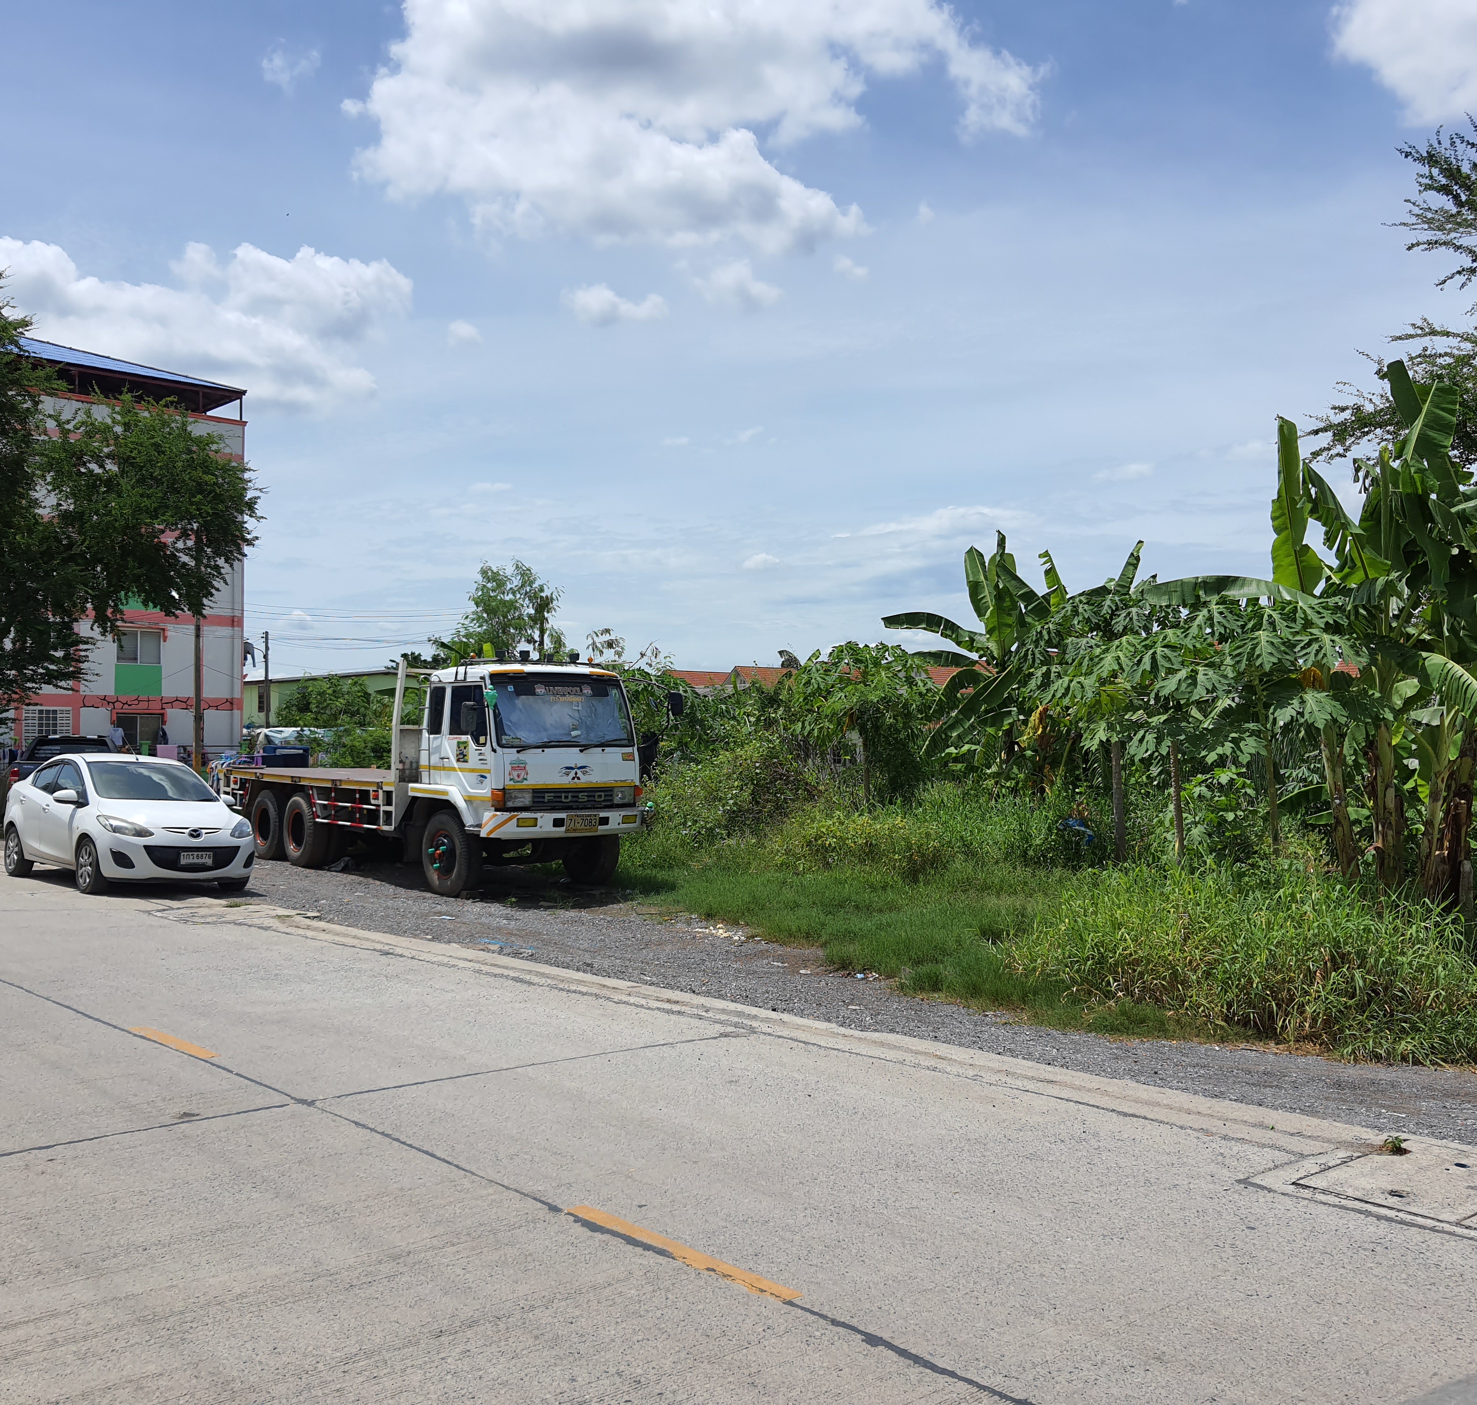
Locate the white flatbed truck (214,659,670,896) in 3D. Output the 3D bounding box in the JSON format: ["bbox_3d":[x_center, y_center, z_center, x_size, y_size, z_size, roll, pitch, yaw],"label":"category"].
[{"bbox_3d":[-4.534,0.908,19.558,2.450,2.820,8.850,1,-2,-38],"label":"white flatbed truck"}]

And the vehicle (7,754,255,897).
[{"bbox_3d":[-7.049,1.323,16.140,1.720,1.475,4.260,1,-3,-43],"label":"vehicle"}]

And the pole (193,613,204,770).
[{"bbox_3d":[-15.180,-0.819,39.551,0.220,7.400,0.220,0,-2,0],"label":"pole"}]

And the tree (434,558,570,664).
[{"bbox_3d":[-6.477,-0.480,39.038,4.200,6.900,4.000,0,-2,0],"label":"tree"}]

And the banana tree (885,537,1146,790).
[{"bbox_3d":[4.796,-0.308,24.723,4.400,5.200,4.000,0,-2,0],"label":"banana tree"}]

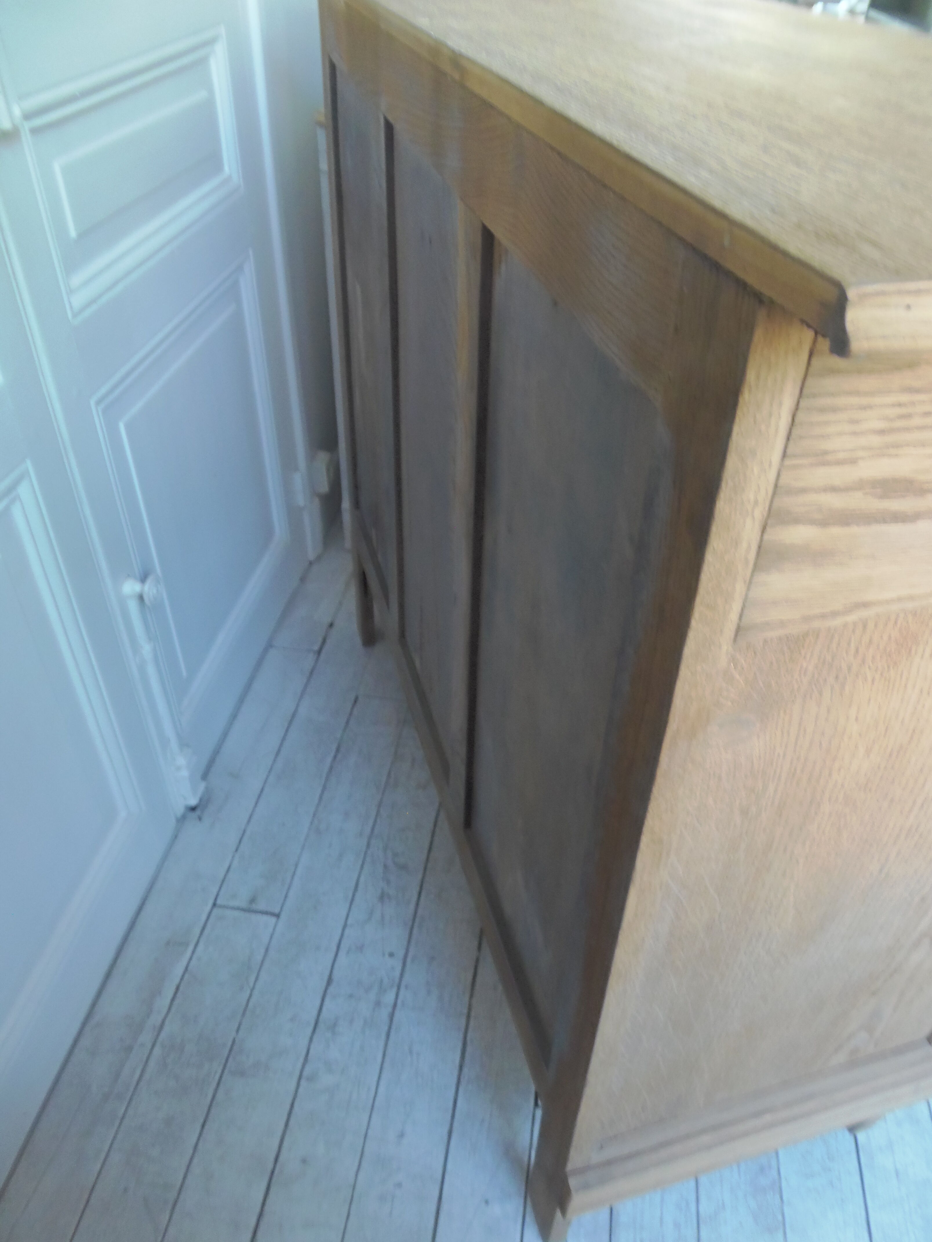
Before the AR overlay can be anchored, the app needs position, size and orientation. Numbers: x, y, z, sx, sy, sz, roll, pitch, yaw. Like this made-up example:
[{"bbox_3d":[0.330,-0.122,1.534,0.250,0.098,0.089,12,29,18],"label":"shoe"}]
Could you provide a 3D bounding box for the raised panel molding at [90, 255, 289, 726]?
[{"bbox_3d":[-0.374,-0.205,1.311,0.025,0.532,0.516,7,41,5],"label":"raised panel molding"}]

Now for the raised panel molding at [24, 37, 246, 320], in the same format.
[{"bbox_3d":[-0.360,-0.549,1.016,0.030,0.196,0.507,7,41,5],"label":"raised panel molding"}]

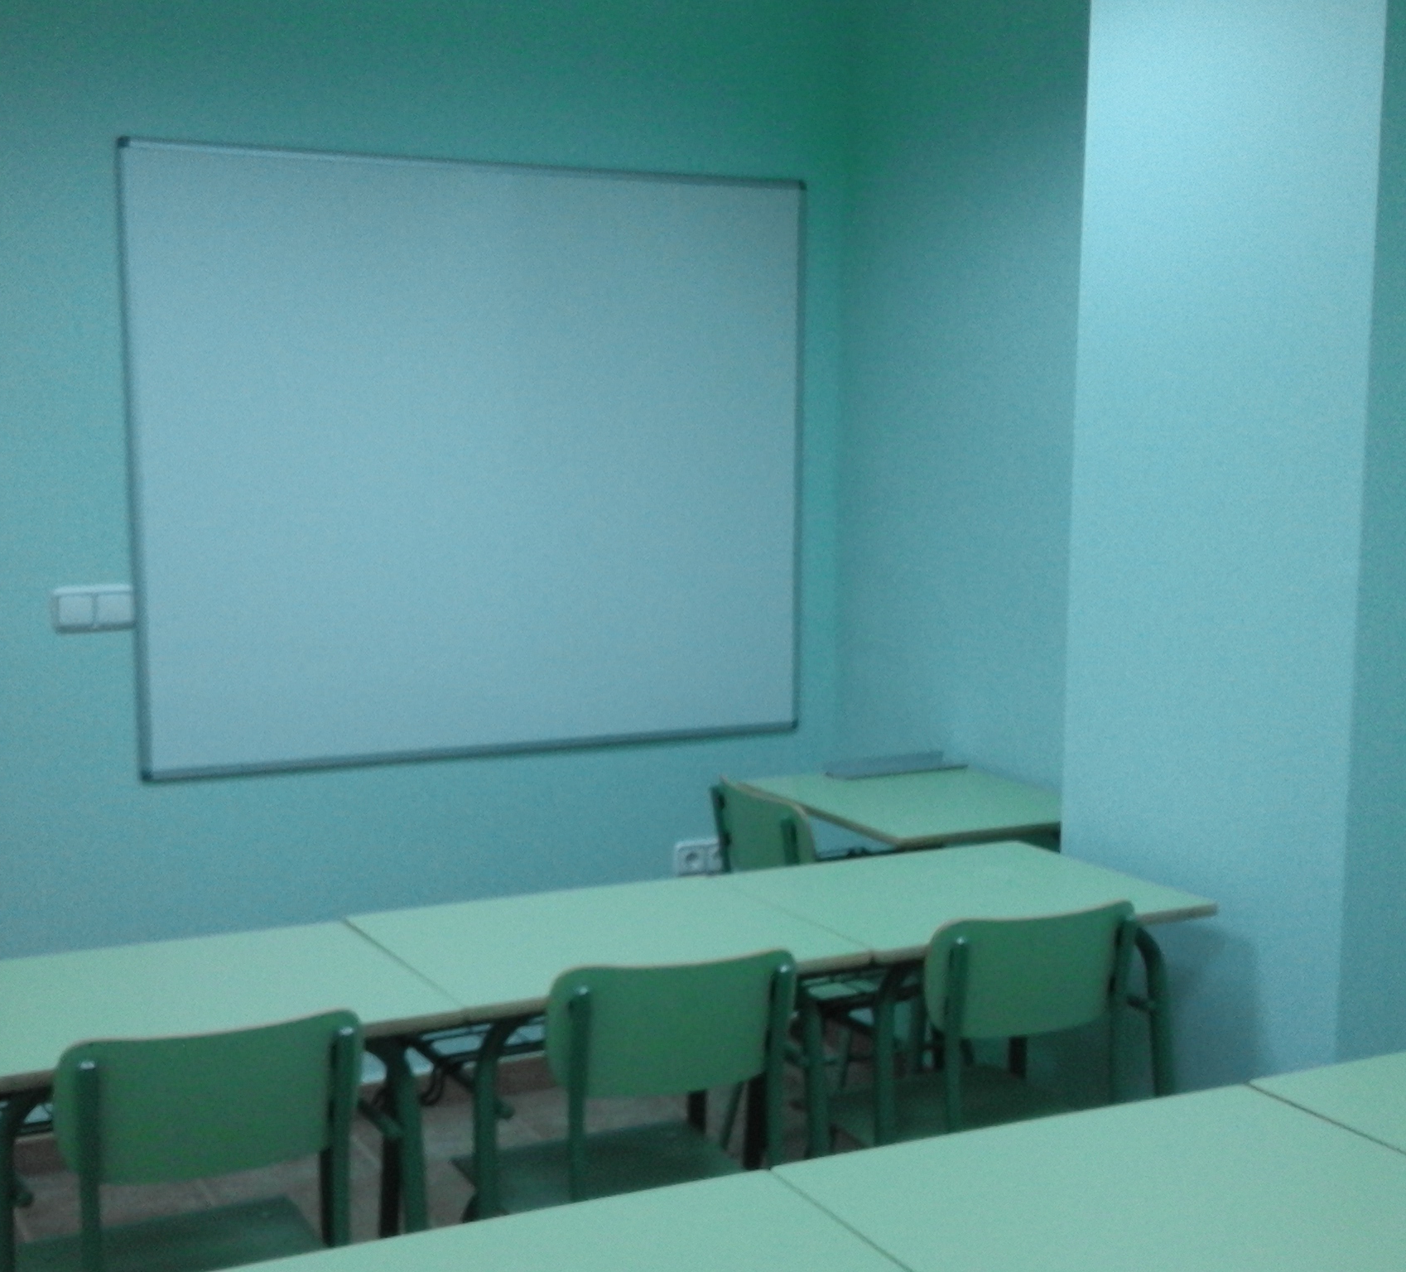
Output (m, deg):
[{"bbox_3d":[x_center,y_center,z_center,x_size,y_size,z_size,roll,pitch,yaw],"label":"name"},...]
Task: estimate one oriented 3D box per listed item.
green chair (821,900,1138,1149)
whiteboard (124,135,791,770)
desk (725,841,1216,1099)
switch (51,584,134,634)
[{"bbox_3d":[0.364,0.770,2.625,0.380,0.810,0.480,-3,7,-25],"label":"green chair"},{"bbox_3d":[-0.442,-0.368,3.774,1.477,1.254,0.025,-3,7,-24],"label":"whiteboard"},{"bbox_3d":[0.398,0.775,2.827,0.600,0.755,0.485,-3,7,-24],"label":"desk"},{"bbox_3d":[-1.191,-0.053,3.472,0.157,0.086,0.015,-3,7,-24],"label":"switch"}]

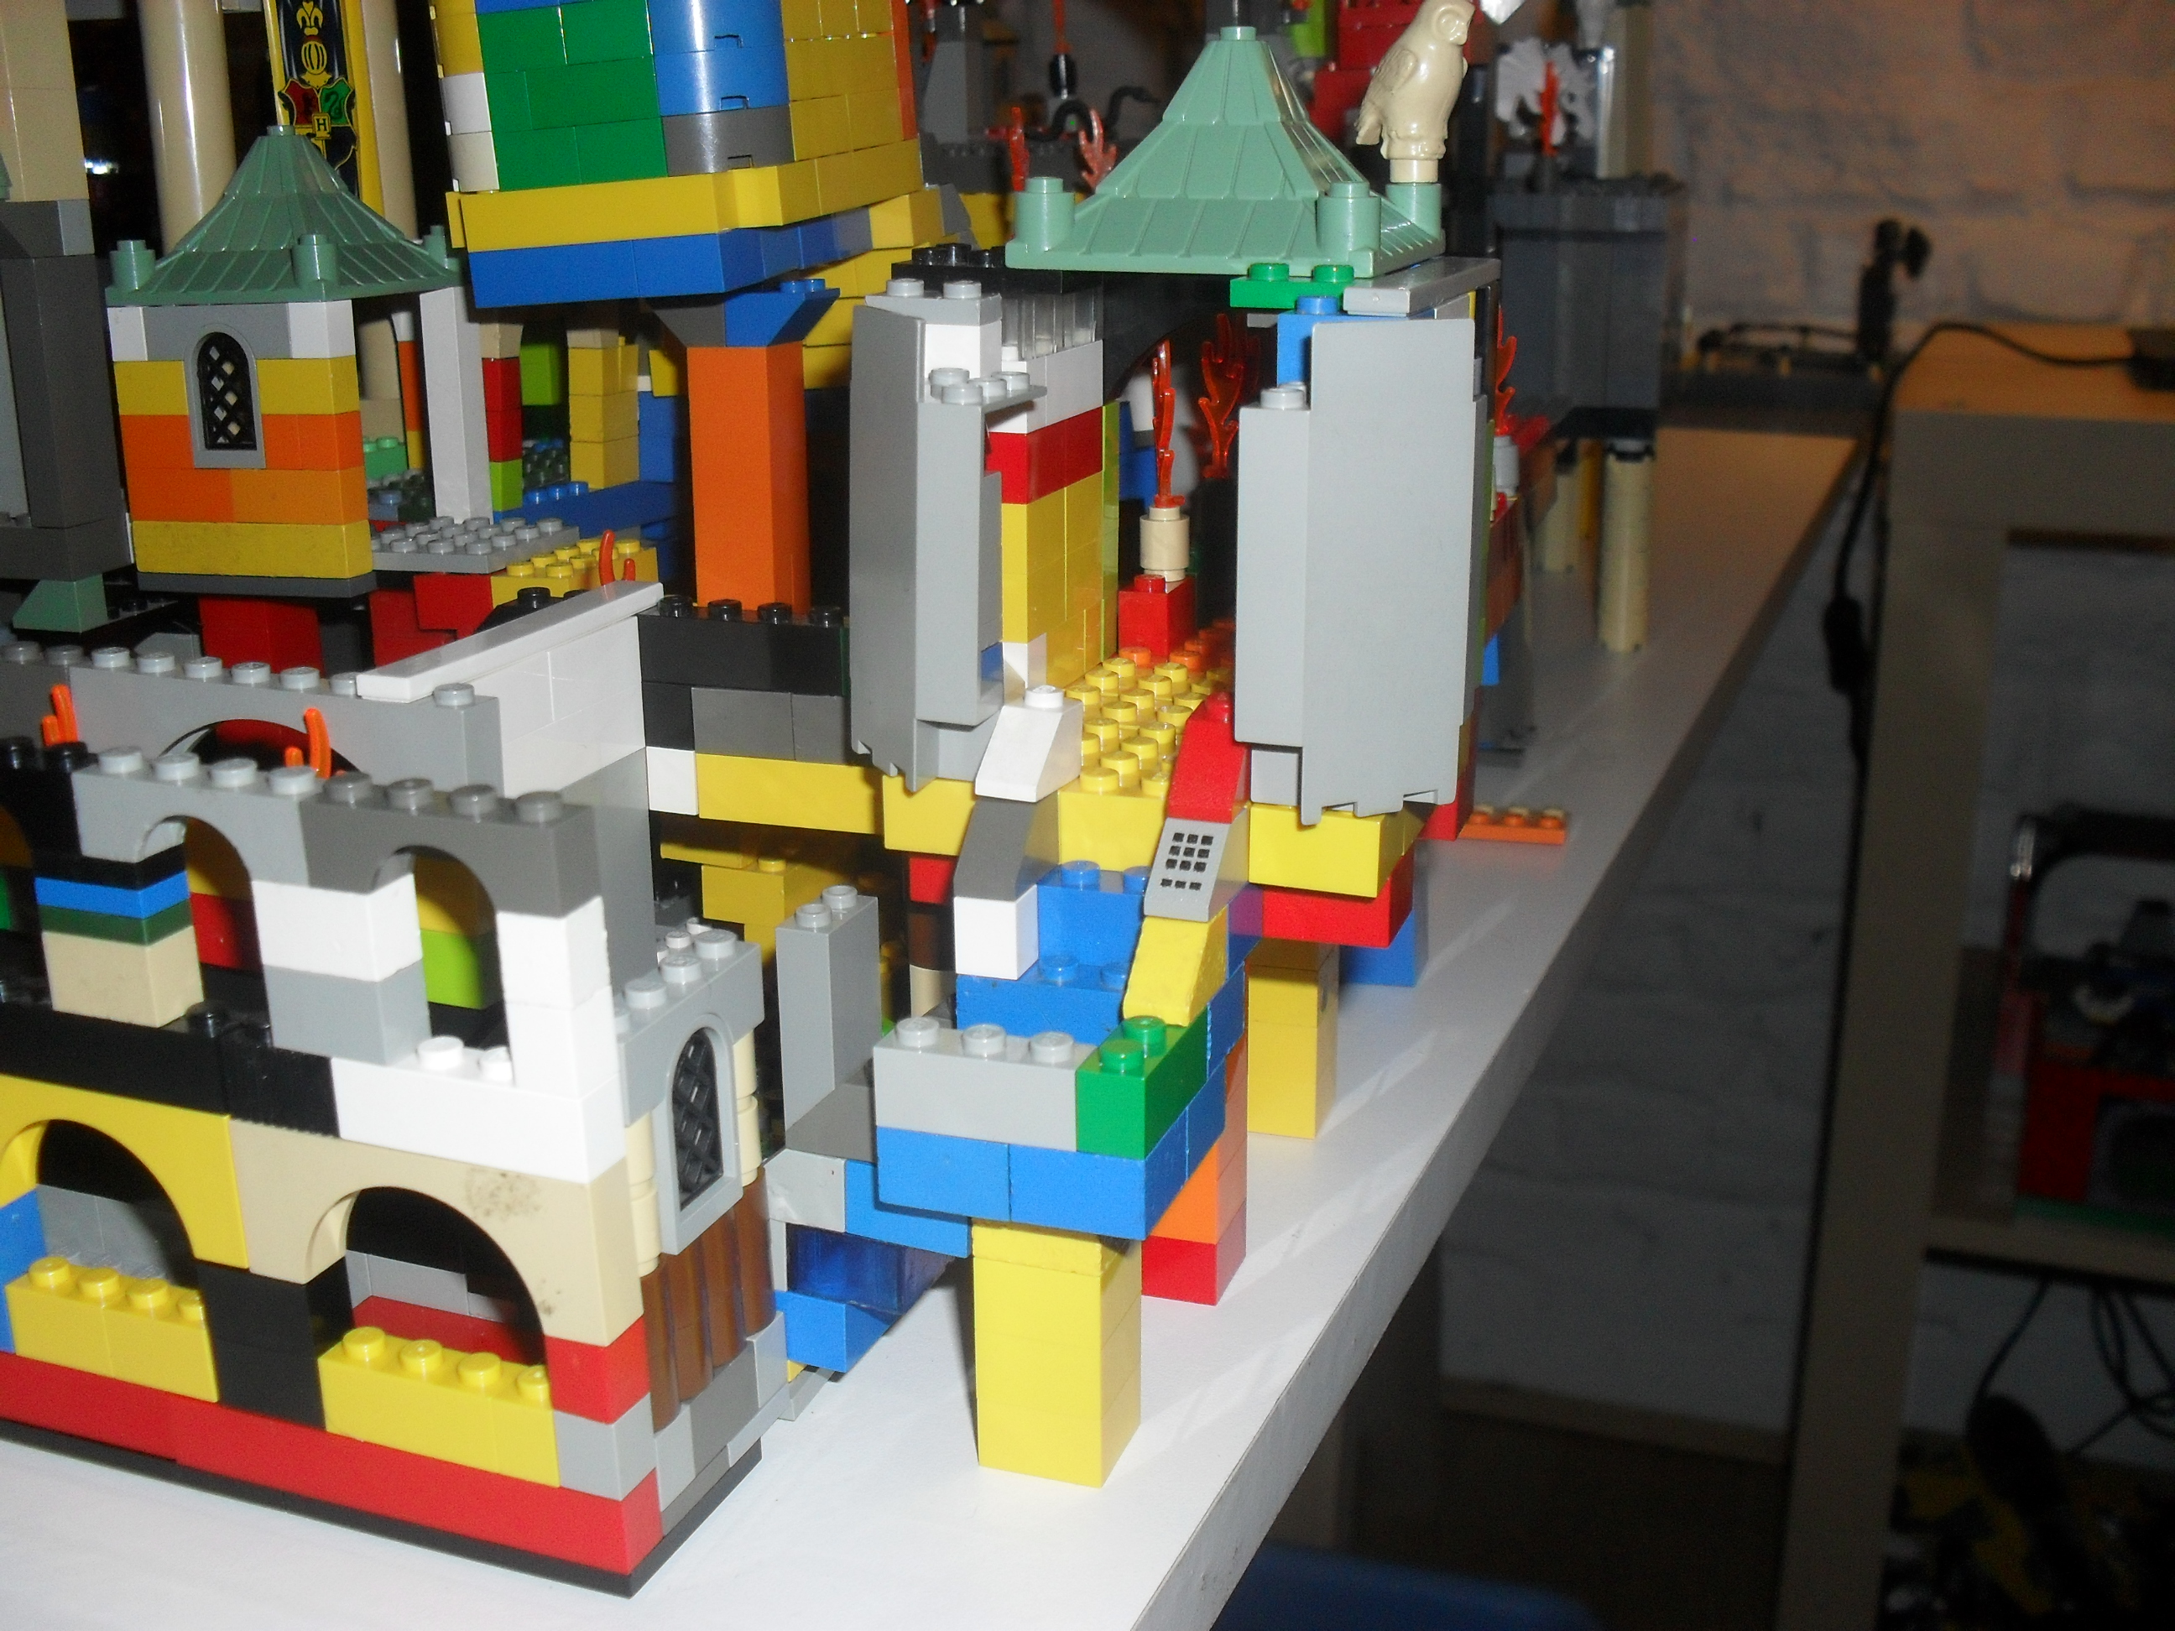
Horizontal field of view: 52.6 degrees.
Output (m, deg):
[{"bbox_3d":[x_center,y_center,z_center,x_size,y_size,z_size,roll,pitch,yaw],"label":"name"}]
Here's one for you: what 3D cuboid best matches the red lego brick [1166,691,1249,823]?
[{"bbox_3d":[0.016,-0.006,0.267,0.008,0.011,0.016,5,17,19],"label":"red lego brick"}]

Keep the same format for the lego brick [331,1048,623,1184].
[{"bbox_3d":[-0.065,0.031,0.238,0.032,0.011,0.008,6,18,21],"label":"lego brick"}]

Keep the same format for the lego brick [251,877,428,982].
[{"bbox_3d":[-0.081,0.011,0.238,0.016,0.011,0.008,5,17,20],"label":"lego brick"}]

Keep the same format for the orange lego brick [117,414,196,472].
[{"bbox_3d":[-0.169,-0.070,0.407,0.016,0.011,0.008,5,17,19],"label":"orange lego brick"}]

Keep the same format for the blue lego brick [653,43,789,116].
[{"bbox_3d":[-0.061,-0.123,0.365,0.016,0.011,0.016,1,21,18],"label":"blue lego brick"}]

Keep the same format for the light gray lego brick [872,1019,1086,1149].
[{"bbox_3d":[-0.011,0.030,0.248,0.024,0.011,0.008,5,17,19],"label":"light gray lego brick"}]

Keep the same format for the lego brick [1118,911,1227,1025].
[{"bbox_3d":[0.010,0.017,0.260,0.008,0.011,0.016,5,17,19],"label":"lego brick"}]

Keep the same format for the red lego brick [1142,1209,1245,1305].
[{"bbox_3d":[0.013,0.061,0.314,0.016,0.010,0.016,5,17,19],"label":"red lego brick"}]

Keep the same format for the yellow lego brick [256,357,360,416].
[{"bbox_3d":[-0.137,-0.076,0.387,0.016,0.010,0.008,5,17,18],"label":"yellow lego brick"}]

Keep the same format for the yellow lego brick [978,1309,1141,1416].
[{"bbox_3d":[-0.003,0.064,0.268,0.016,0.011,0.016,5,17,19],"label":"yellow lego brick"}]

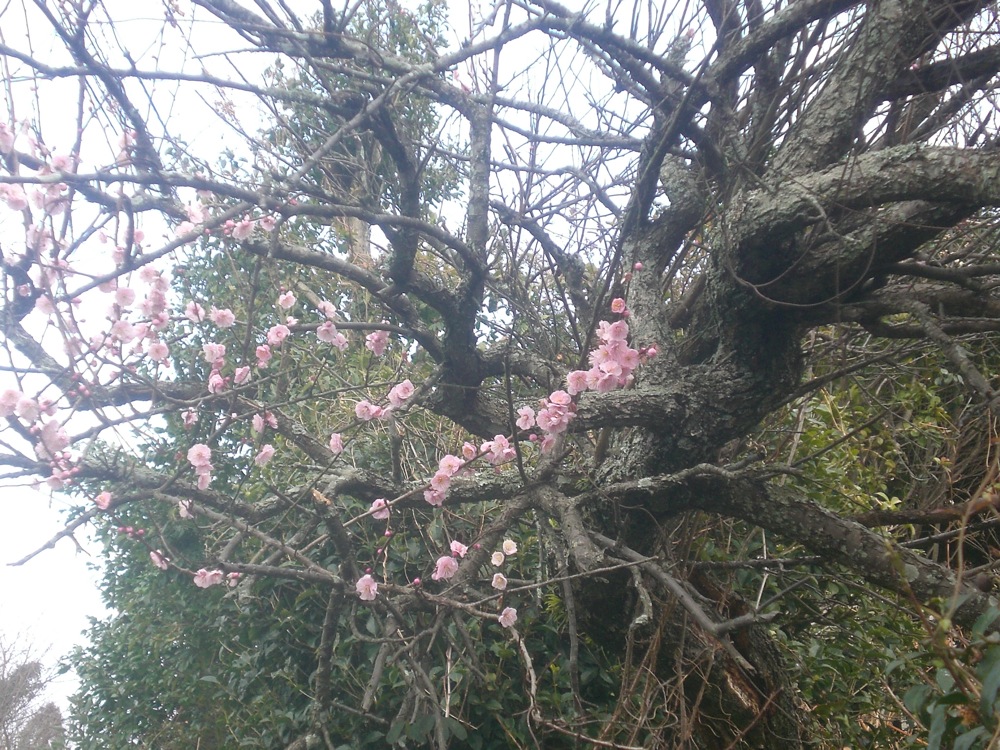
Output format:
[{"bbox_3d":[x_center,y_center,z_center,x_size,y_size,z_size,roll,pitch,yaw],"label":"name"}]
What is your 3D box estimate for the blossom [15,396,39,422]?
[{"bbox_3d":[-0.547,0.040,2.103,0.026,0.029,0.018,3,-12,-15],"label":"blossom"}]

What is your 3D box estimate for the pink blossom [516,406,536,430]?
[{"bbox_3d":[0.031,0.051,2.150,0.024,0.028,0.016,0,0,0],"label":"pink blossom"}]

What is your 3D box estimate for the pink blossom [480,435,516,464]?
[{"bbox_3d":[-0.002,0.096,2.350,0.045,0.037,0.030,1,8,-6],"label":"pink blossom"}]

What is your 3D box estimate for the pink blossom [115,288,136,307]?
[{"bbox_3d":[-0.535,-0.111,2.600,0.030,0.024,0.020,0,6,0],"label":"pink blossom"}]

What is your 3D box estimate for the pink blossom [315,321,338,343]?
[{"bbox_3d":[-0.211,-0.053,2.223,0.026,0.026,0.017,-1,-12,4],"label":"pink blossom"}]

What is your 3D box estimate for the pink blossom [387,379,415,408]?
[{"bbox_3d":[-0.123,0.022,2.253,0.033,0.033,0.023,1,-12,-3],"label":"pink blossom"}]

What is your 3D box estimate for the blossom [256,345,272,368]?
[{"bbox_3d":[-0.324,-0.025,2.500,0.021,0.032,0.022,-2,0,11],"label":"blossom"}]

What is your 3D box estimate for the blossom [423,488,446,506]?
[{"bbox_3d":[-0.086,0.162,2.400,0.030,0.022,0.022,0,17,0],"label":"blossom"}]

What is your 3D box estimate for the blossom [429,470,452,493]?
[{"bbox_3d":[-0.071,0.126,2.150,0.025,0.025,0.016,0,-6,0],"label":"blossom"}]

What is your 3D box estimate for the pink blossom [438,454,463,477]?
[{"bbox_3d":[-0.059,0.107,2.150,0.025,0.025,0.016,1,0,-3],"label":"pink blossom"}]

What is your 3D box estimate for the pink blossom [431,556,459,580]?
[{"bbox_3d":[-0.067,0.233,2.203,0.033,0.030,0.020,2,-12,-11],"label":"pink blossom"}]

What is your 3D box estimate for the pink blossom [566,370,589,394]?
[{"bbox_3d":[0.103,0.010,2.420,0.028,0.031,0.022,-1,6,6],"label":"pink blossom"}]

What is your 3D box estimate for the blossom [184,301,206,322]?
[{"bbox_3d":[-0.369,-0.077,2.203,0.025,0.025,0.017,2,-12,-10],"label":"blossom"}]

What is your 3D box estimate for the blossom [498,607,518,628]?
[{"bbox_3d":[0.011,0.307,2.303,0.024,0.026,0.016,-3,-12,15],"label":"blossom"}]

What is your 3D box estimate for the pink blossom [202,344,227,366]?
[{"bbox_3d":[-0.392,-0.028,2.500,0.032,0.032,0.024,-5,9,23],"label":"pink blossom"}]

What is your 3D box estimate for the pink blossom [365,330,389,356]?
[{"bbox_3d":[-0.144,-0.037,2.120,0.026,0.029,0.022,-4,5,18],"label":"pink blossom"}]

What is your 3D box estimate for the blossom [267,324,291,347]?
[{"bbox_3d":[-0.298,-0.053,2.450,0.031,0.028,0.020,1,0,-6],"label":"blossom"}]

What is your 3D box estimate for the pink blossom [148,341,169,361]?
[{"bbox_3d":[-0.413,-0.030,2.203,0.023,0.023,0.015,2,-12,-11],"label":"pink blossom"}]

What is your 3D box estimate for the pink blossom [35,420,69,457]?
[{"bbox_3d":[-0.479,0.068,1.950,0.030,0.034,0.022,1,0,-6],"label":"pink blossom"}]

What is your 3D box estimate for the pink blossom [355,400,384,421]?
[{"bbox_3d":[-0.176,0.048,2.450,0.039,0.026,0.024,-1,6,6],"label":"pink blossom"}]

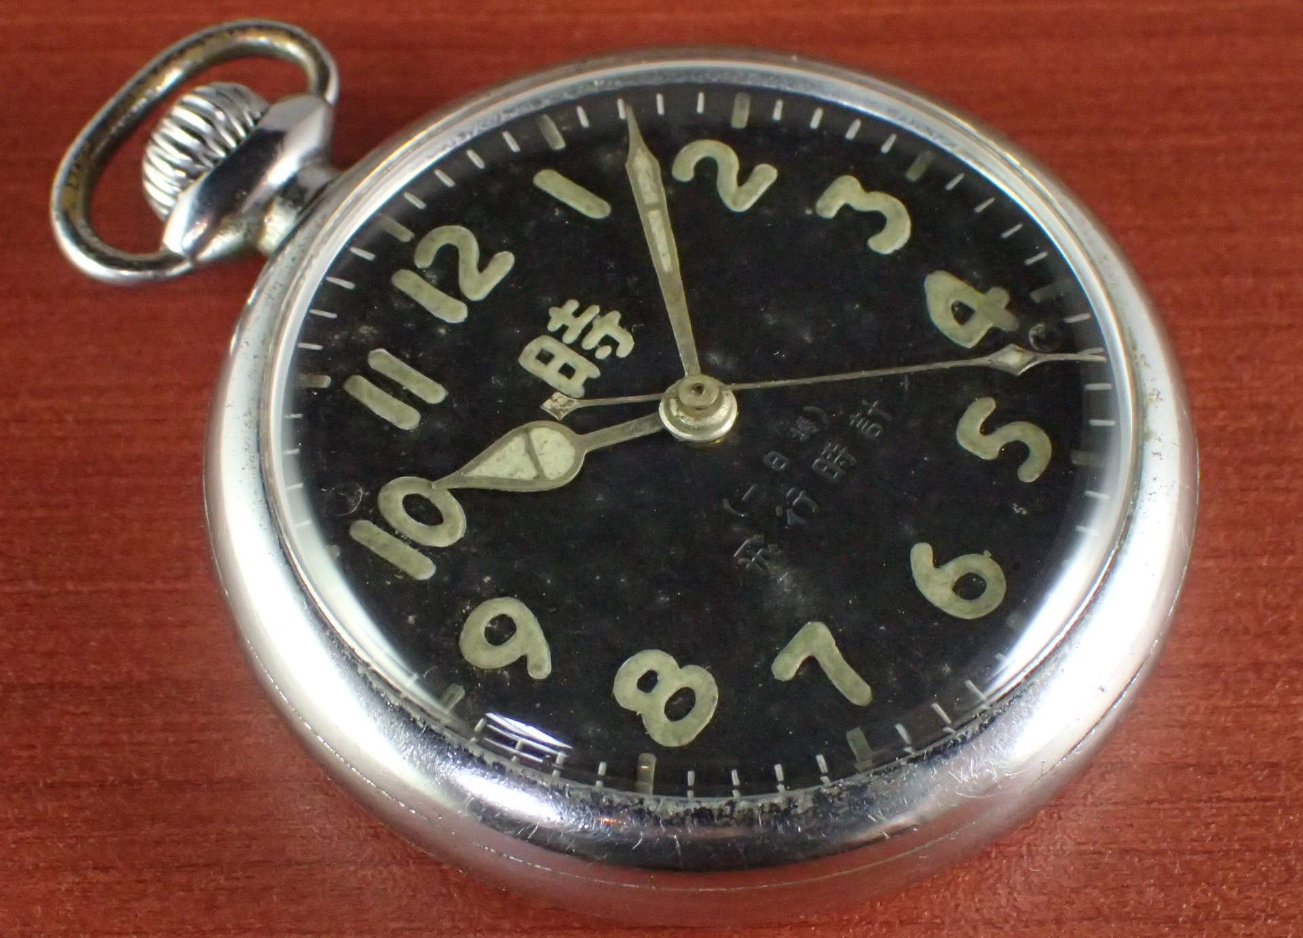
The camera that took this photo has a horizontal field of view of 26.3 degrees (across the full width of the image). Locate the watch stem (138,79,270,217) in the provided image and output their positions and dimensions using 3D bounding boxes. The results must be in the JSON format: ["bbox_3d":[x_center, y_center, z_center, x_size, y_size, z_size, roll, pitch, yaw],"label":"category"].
[{"bbox_3d":[-0.023,-0.016,0.150,0.005,0.008,0.008,32,64,19],"label":"watch stem"}]

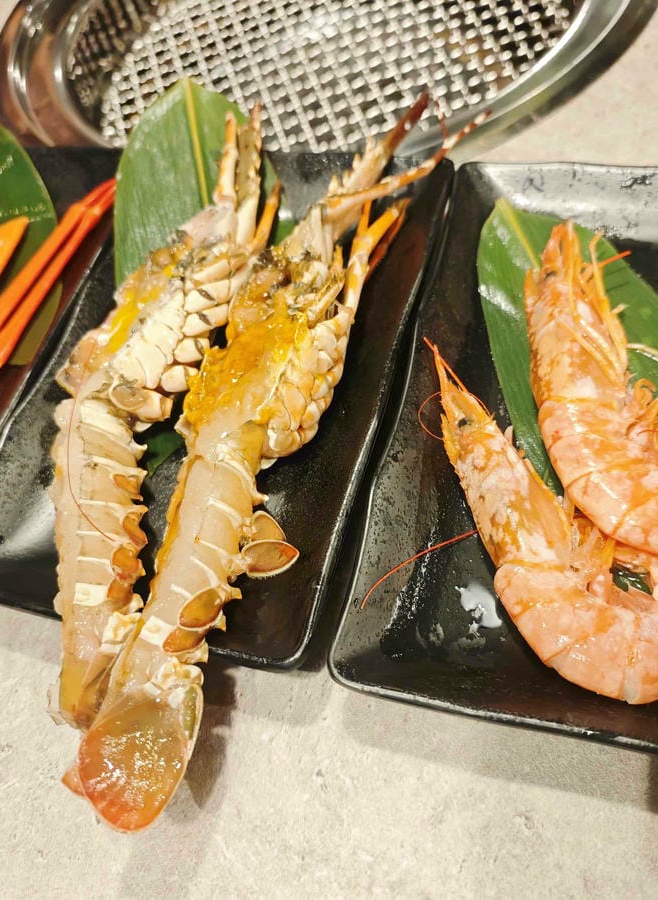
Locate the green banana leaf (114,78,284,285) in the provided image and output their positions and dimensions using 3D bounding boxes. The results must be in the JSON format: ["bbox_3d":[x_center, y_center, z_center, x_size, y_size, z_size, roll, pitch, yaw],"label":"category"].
[{"bbox_3d":[-0.058,-0.075,0.325,0.075,0.024,0.172,-4,72,9],"label":"green banana leaf"}]

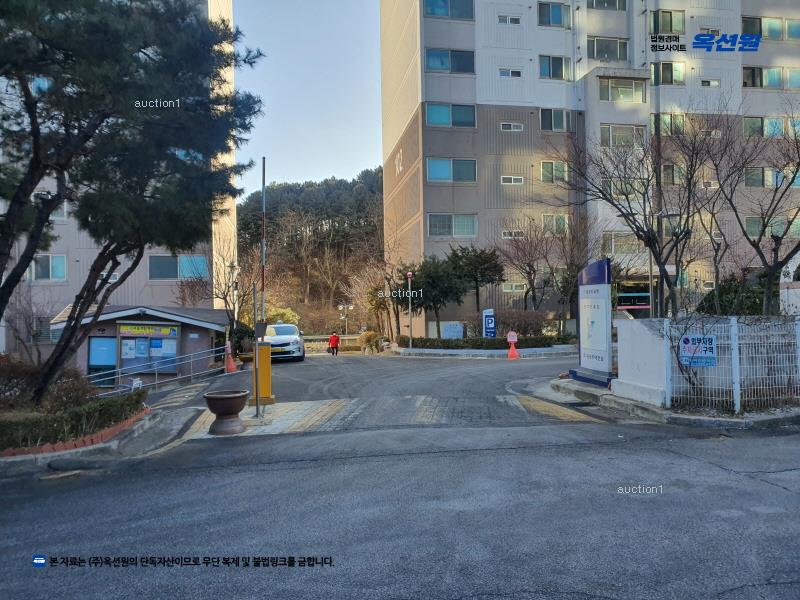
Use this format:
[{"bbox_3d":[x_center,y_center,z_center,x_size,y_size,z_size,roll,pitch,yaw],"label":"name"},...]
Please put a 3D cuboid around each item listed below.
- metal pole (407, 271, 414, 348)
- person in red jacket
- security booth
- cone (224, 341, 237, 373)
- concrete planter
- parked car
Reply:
[{"bbox_3d":[0.450,0.440,25.800,0.320,3.360,0.320,-1,0,0],"label":"metal pole"},{"bbox_3d":[-4.110,2.789,38.000,0.600,1.560,0.380,-1,0,-6],"label":"person in red jacket"},{"bbox_3d":[-9.523,1.678,23.000,5.700,2.870,3.400,-1,0,-10],"label":"security booth"},{"bbox_3d":[-5.404,1.811,19.300,0.370,0.990,0.370,-1,0,-10],"label":"cone"},{"bbox_3d":[-2.285,1.500,7.950,0.610,0.520,0.610,-1,0,0],"label":"concrete planter"},{"bbox_3d":[-5.189,1.821,26.200,1.860,1.480,4.850,-1,0,-9],"label":"parked car"}]

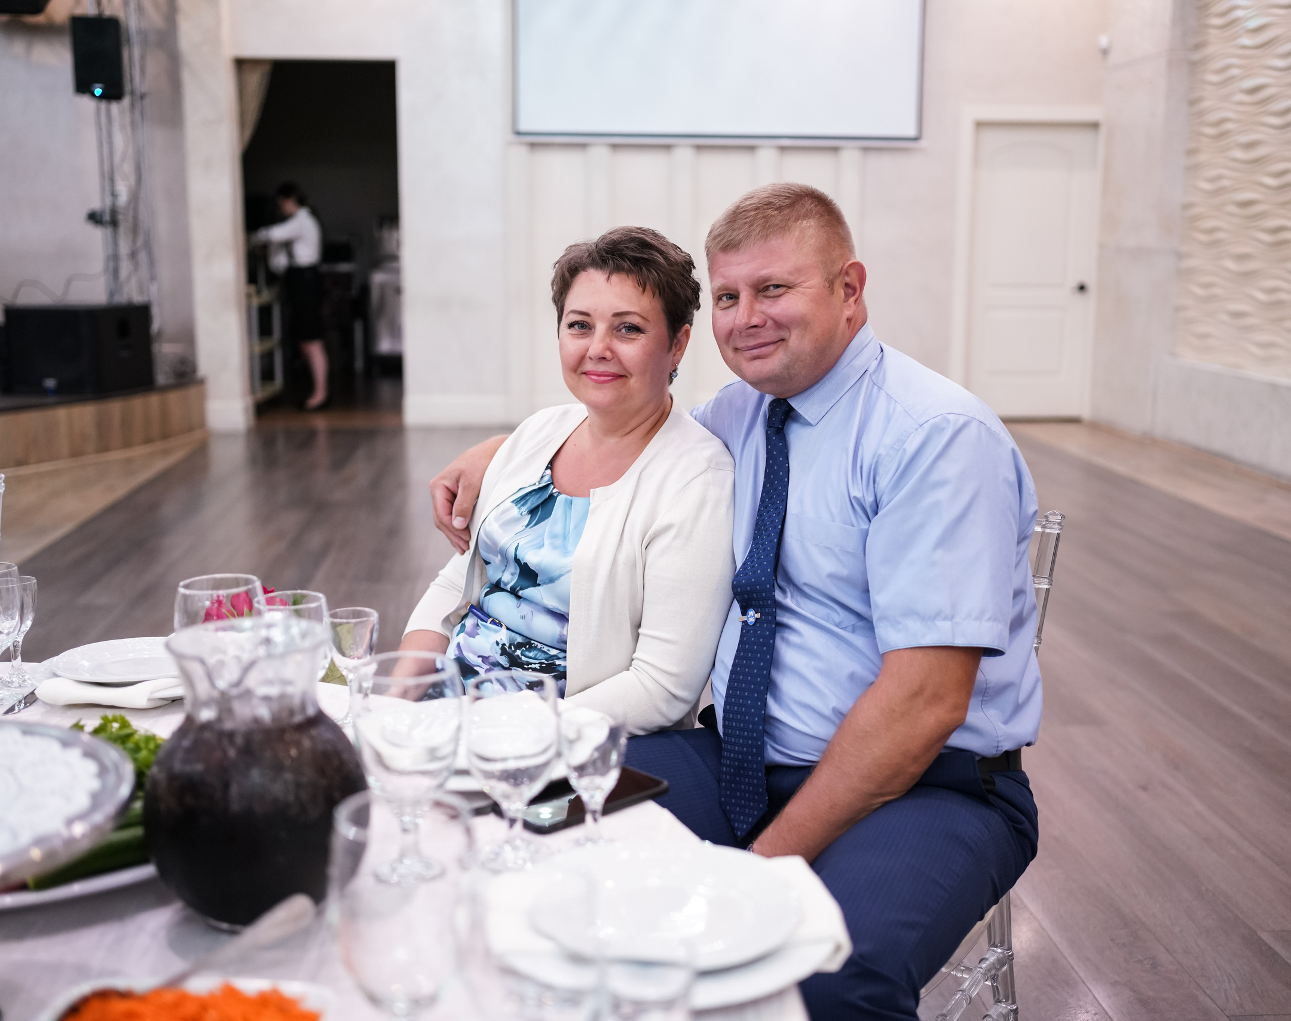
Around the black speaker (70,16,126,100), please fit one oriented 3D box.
[{"bbox_3d":[-3.966,-3.282,10.791,0.335,0.555,0.320,-2,11,-12],"label":"black speaker"}]

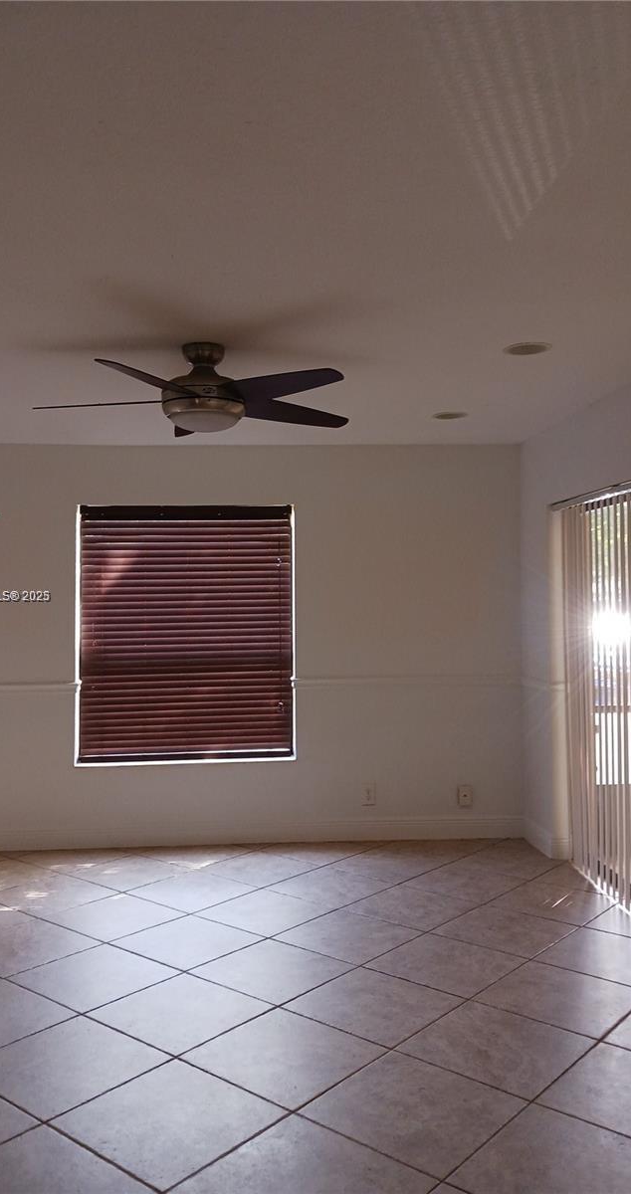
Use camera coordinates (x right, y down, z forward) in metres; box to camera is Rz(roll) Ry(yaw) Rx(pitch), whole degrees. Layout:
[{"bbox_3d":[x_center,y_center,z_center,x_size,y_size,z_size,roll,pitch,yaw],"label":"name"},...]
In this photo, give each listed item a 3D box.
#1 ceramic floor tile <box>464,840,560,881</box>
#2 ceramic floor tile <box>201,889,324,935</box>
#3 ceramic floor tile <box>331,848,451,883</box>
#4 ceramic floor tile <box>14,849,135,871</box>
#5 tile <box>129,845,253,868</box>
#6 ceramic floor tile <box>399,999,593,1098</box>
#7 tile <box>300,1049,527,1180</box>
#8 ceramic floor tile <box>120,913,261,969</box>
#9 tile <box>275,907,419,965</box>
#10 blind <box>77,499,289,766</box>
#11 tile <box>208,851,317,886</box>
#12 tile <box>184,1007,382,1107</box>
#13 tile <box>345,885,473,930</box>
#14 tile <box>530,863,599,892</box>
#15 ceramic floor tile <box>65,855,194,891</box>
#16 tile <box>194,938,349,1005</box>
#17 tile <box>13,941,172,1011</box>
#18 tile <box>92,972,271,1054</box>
[{"bbox_3d":[1.114,1.527,5.327,0.500,0.010,0.500,-1,-1,40],"label":"ceramic floor tile"},{"bbox_3d":[-0.242,1.530,4.519,0.500,0.010,0.500,0,-1,39],"label":"ceramic floor tile"},{"bbox_3d":[0.400,1.541,5.306,0.500,0.010,0.500,0,-1,39],"label":"ceramic floor tile"},{"bbox_3d":[-1.399,1.524,5.455,0.498,0.010,0.498,0,0,39],"label":"ceramic floor tile"},{"bbox_3d":[-0.708,1.536,5.555,0.500,0.010,0.500,0,-1,39],"label":"tile"},{"bbox_3d":[0.616,1.525,3.161,0.500,0.010,0.500,0,-1,39],"label":"ceramic floor tile"},{"bbox_3d":[0.291,1.509,2.760,0.498,0.010,0.498,0,0,39],"label":"tile"},{"bbox_3d":[-0.554,1.517,4.095,0.500,0.010,0.500,-1,-1,40],"label":"ceramic floor tile"},{"bbox_3d":[0.151,1.530,4.197,0.500,0.010,0.500,0,-1,39],"label":"tile"},{"bbox_3d":[-0.782,0.219,5.711,1.282,1.544,0.060,0,0,-5],"label":"blind"},{"bbox_3d":[-0.303,1.522,5.204,0.498,0.010,0.498,0,0,39],"label":"tile"},{"bbox_3d":[-0.099,1.506,3.067,0.500,0.010,0.500,-1,-1,40],"label":"tile"},{"bbox_3d":[0.474,1.518,4.565,0.498,0.010,0.498,0,0,39],"label":"tile"},{"bbox_3d":[1.482,1.546,5.084,0.424,0.010,0.510,0,-1,39],"label":"tile"},{"bbox_3d":[-1.011,1.522,5.136,0.498,0.010,0.498,0,0,39],"label":"ceramic floor tile"},{"bbox_3d":[-0.171,1.525,3.804,0.500,0.010,0.500,0,-1,39],"label":"tile"},{"bbox_3d":[-0.875,1.513,3.707,0.500,0.010,0.500,-1,-1,40],"label":"tile"},{"bbox_3d":[-0.487,1.509,3.387,0.500,0.010,0.500,-1,-1,40],"label":"tile"}]

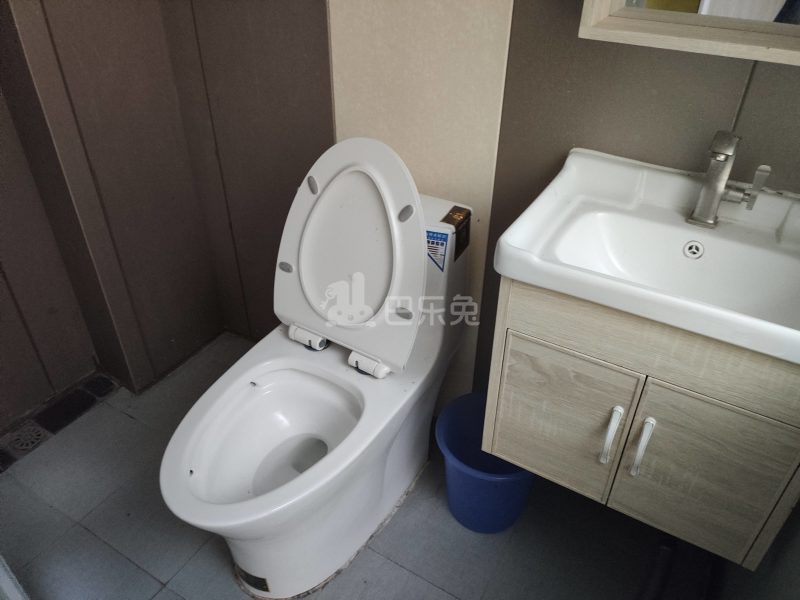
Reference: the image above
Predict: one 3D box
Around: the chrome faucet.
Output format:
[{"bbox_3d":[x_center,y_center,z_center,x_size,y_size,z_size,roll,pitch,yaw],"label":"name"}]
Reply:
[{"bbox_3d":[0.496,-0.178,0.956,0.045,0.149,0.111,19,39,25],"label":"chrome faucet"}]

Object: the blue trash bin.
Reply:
[{"bbox_3d":[0.212,0.398,1.431,0.266,0.238,0.266,0,35,0],"label":"blue trash bin"}]

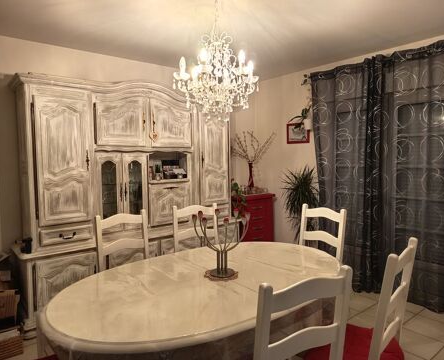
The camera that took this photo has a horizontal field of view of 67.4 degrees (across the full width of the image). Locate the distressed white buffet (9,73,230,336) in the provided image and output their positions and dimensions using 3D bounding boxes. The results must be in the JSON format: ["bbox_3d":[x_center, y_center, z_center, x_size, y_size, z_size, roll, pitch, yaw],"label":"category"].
[{"bbox_3d":[-0.814,0.128,3.507,2.351,2.145,0.456,-4,5,-39],"label":"distressed white buffet"}]

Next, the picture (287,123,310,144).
[{"bbox_3d":[0.954,-0.597,4.230,0.025,0.257,0.362,-4,5,-39],"label":"picture"}]

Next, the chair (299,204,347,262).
[{"bbox_3d":[0.684,0.737,2.744,0.490,1.000,0.450,-3,5,-36],"label":"chair"}]

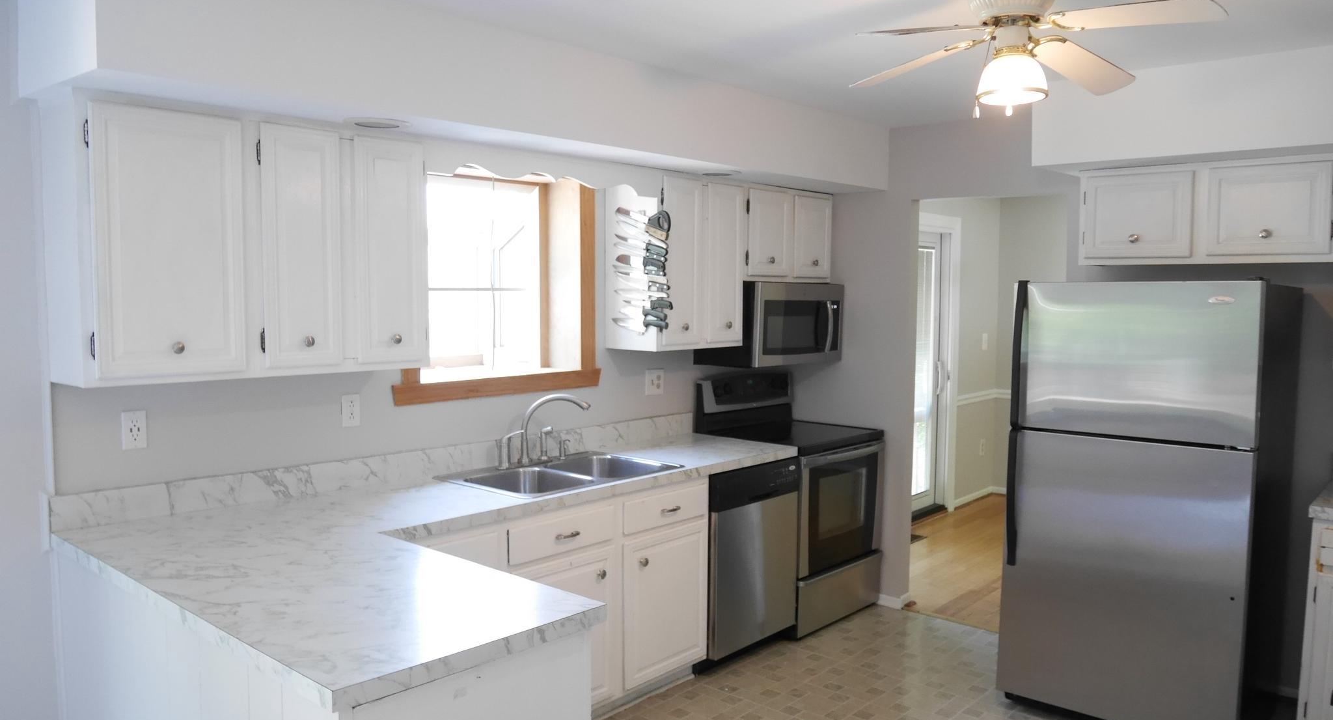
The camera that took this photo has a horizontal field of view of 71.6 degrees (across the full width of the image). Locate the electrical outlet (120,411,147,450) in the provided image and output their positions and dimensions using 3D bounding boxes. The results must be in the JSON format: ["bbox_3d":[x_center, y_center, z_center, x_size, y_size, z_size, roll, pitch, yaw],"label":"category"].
[{"bbox_3d":[-1.601,0.213,2.786,0.008,0.115,0.070,4,5,42],"label":"electrical outlet"}]

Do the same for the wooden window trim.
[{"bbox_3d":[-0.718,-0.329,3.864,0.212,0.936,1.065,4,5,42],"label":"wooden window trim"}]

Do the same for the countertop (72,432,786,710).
[{"bbox_3d":[-0.225,0.491,3.153,1.594,0.044,2.808,4,5,42],"label":"countertop"}]

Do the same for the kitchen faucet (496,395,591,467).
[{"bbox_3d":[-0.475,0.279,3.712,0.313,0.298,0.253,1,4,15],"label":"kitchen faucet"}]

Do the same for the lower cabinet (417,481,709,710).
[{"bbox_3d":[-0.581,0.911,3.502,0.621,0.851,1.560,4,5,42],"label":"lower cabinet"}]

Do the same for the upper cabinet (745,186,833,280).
[{"bbox_3d":[0.533,-0.647,4.856,0.334,0.465,0.780,4,5,42],"label":"upper cabinet"}]

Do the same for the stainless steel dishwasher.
[{"bbox_3d":[0.165,0.859,4.295,0.626,0.841,0.613,4,5,42],"label":"stainless steel dishwasher"}]

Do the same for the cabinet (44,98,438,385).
[{"bbox_3d":[-1.280,-0.345,2.857,0.334,0.772,1.024,4,5,42],"label":"cabinet"}]

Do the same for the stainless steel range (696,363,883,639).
[{"bbox_3d":[0.653,0.695,4.789,0.697,1.190,0.768,4,5,42],"label":"stainless steel range"}]

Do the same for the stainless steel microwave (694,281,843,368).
[{"bbox_3d":[0.555,-0.191,4.856,0.414,0.413,0.767,4,5,42],"label":"stainless steel microwave"}]

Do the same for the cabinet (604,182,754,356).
[{"bbox_3d":[0.061,-0.440,4.346,0.334,0.782,0.624,4,5,42],"label":"cabinet"}]

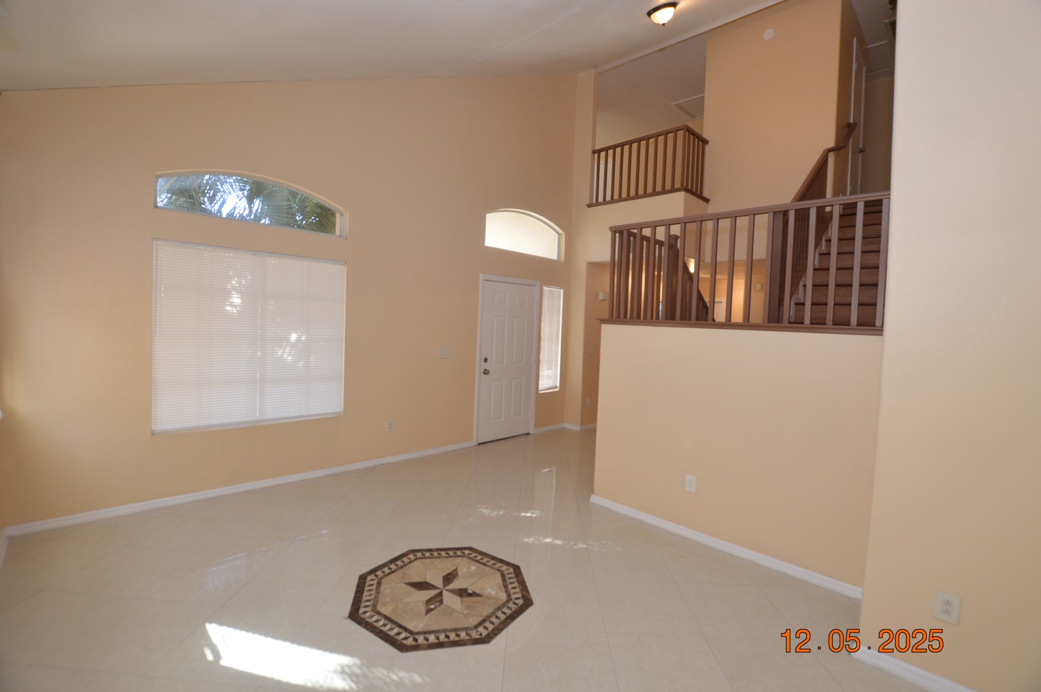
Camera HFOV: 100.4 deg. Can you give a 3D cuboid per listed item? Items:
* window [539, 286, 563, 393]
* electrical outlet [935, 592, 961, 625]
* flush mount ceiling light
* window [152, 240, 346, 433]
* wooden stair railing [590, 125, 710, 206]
[{"bbox_3d":[0.415,-0.081,6.155,0.405,1.465,0.070,-1,4,-43],"label":"window"},{"bbox_3d":[1.736,1.062,1.759,0.069,0.115,0.010,5,4,44],"label":"electrical outlet"},{"bbox_3d":[1.450,-3.329,4.394,0.305,0.140,0.305,-29,23,-38],"label":"flush mount ceiling light"},{"bbox_3d":[-2.212,-0.066,3.687,1.410,1.445,0.080,-1,4,-43],"label":"window"},{"bbox_3d":[1.723,-2.291,5.889,1.370,0.785,0.740,5,4,44],"label":"wooden stair railing"}]

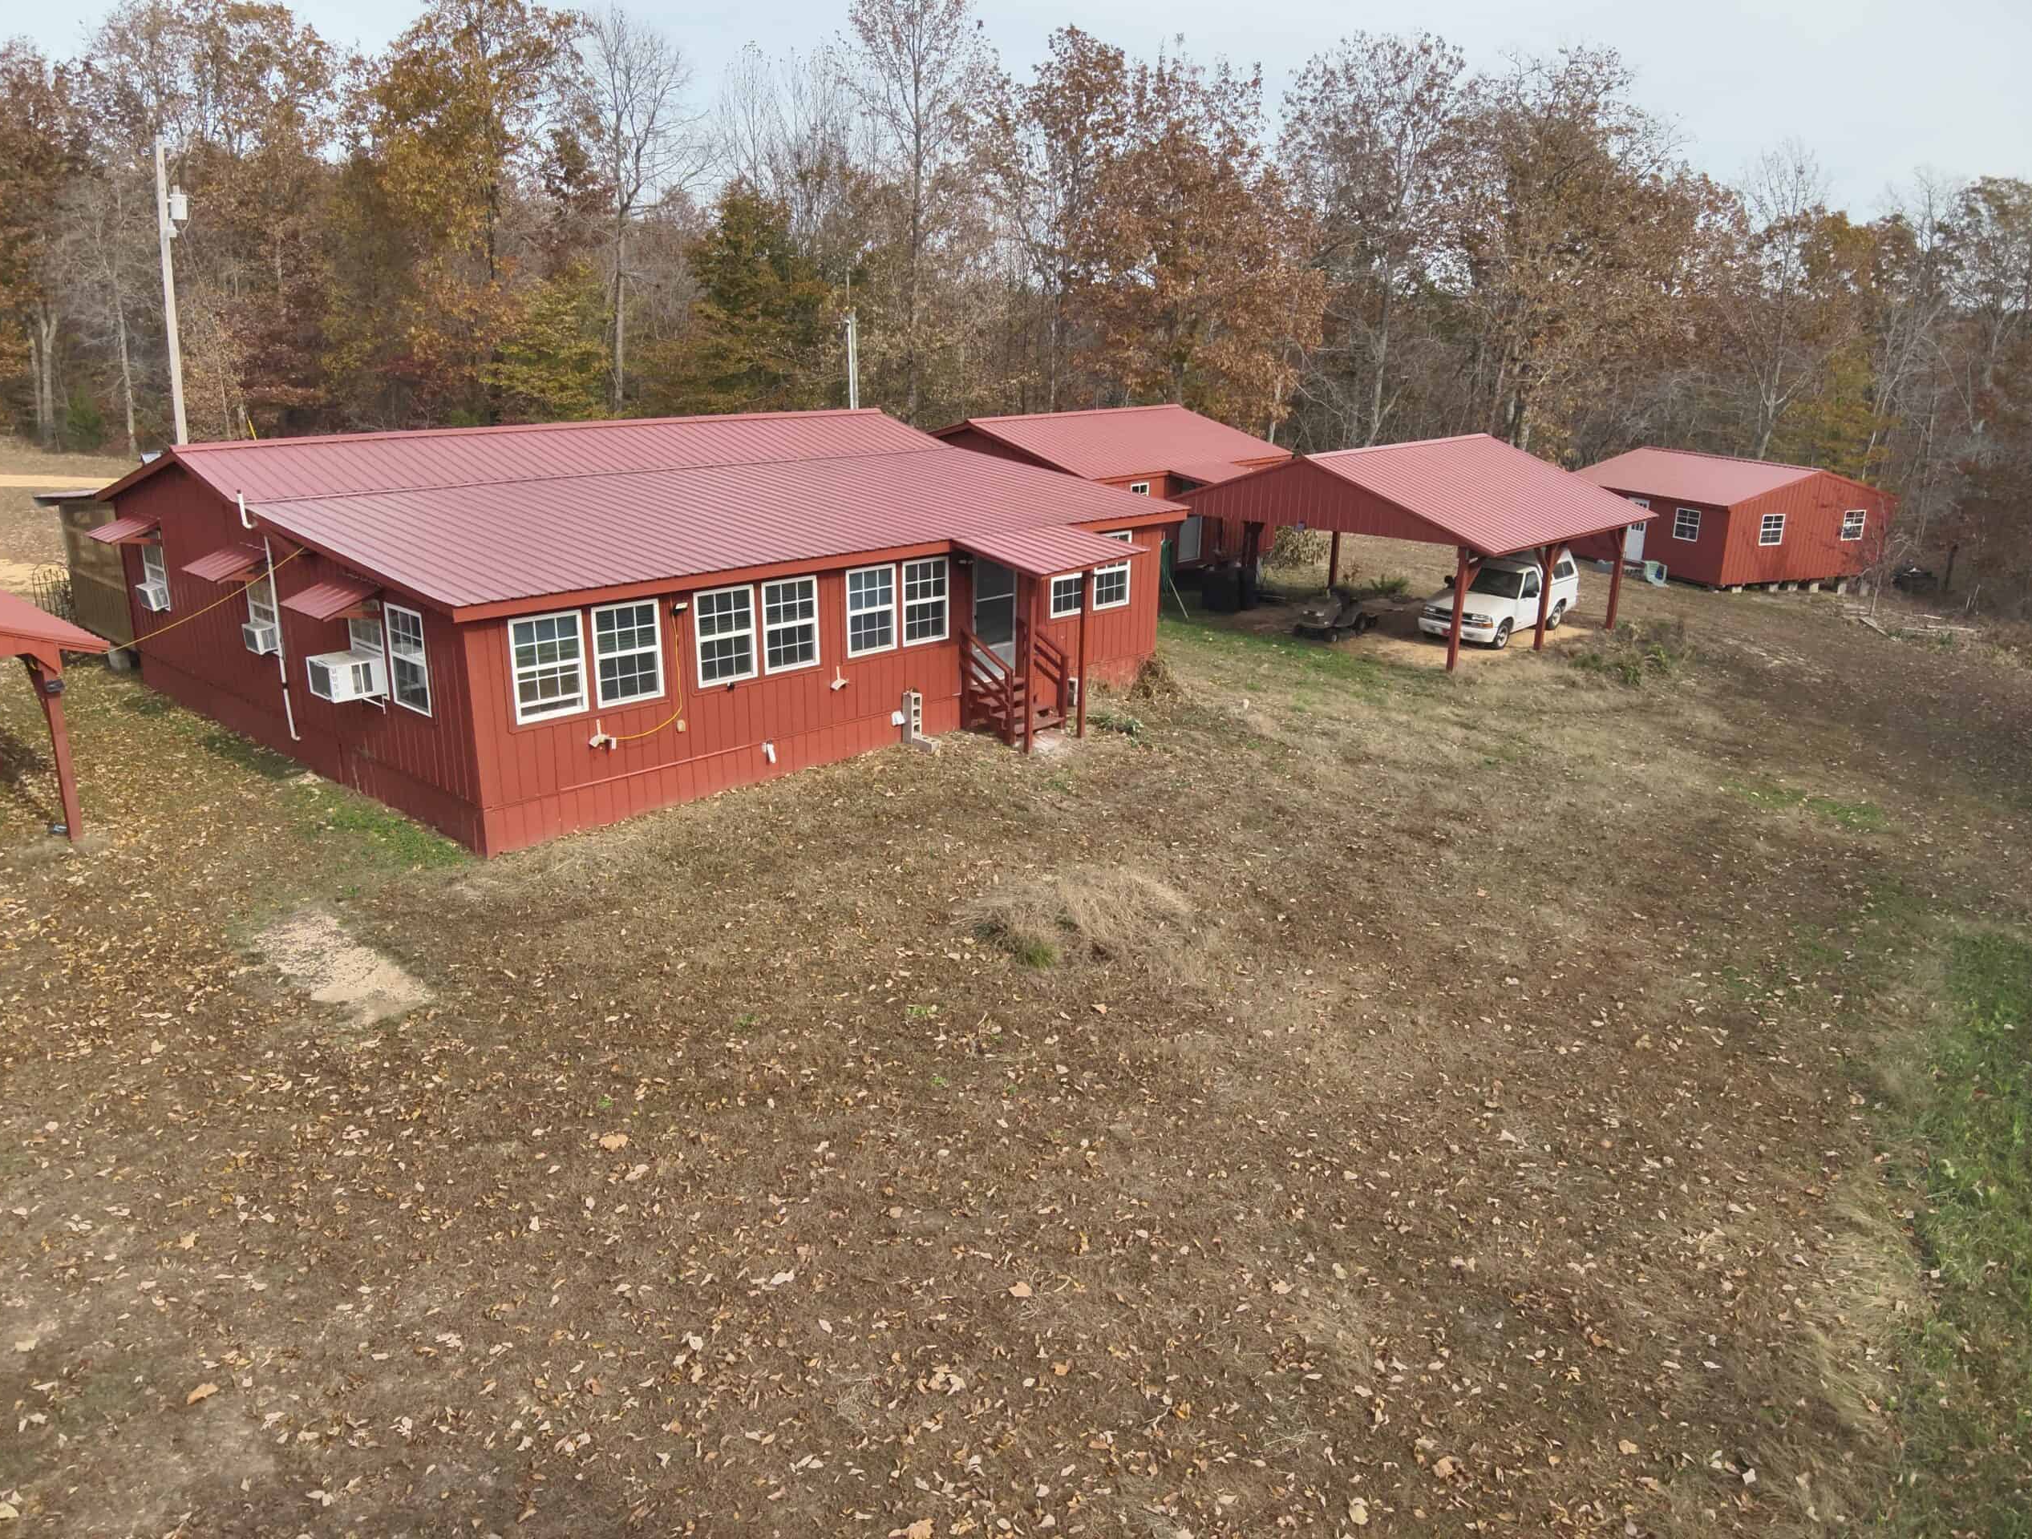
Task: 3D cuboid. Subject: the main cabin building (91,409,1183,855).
[{"bbox_3d":[-5.537,-3.437,23.613,13.415,4.186,13.233,16,23,41],"label":"main cabin building"}]

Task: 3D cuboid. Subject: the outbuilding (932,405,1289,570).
[{"bbox_3d":[1.841,-7.108,36.313,7.843,3.904,8.269,15,22,39],"label":"outbuilding"}]

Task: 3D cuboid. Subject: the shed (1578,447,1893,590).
[{"bbox_3d":[23.854,-8.666,48.246,7.073,3.772,7.636,-6,18,-19],"label":"shed"}]

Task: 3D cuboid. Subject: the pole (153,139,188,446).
[{"bbox_3d":[-22.157,-11.234,37.953,0.700,10.426,0.450,-4,17,-29],"label":"pole"}]

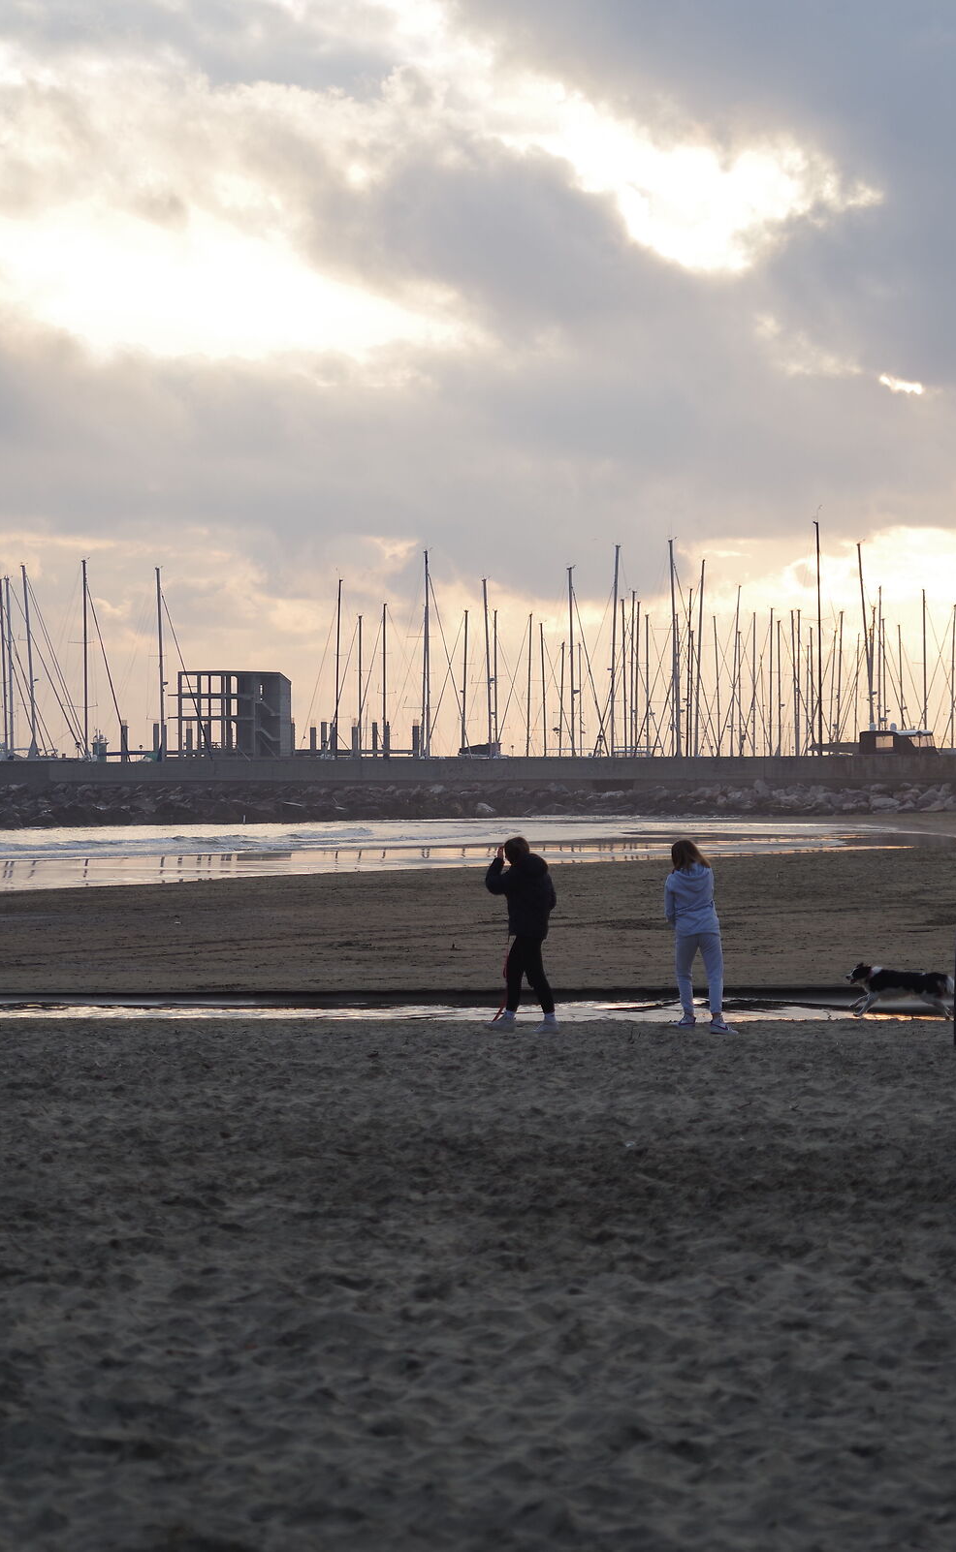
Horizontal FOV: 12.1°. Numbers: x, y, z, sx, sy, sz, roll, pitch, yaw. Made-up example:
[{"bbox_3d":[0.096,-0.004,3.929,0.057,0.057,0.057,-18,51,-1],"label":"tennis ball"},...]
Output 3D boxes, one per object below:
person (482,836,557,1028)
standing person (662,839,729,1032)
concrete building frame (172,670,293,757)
[{"bbox_3d":[0.368,1.366,39.000,0.580,1.670,0.550,0,0,34],"label":"person"},{"bbox_3d":[1.861,1.372,38.600,0.540,1.650,0.450,0,0,-13],"label":"standing person"},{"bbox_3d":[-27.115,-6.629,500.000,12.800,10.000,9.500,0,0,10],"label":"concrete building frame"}]

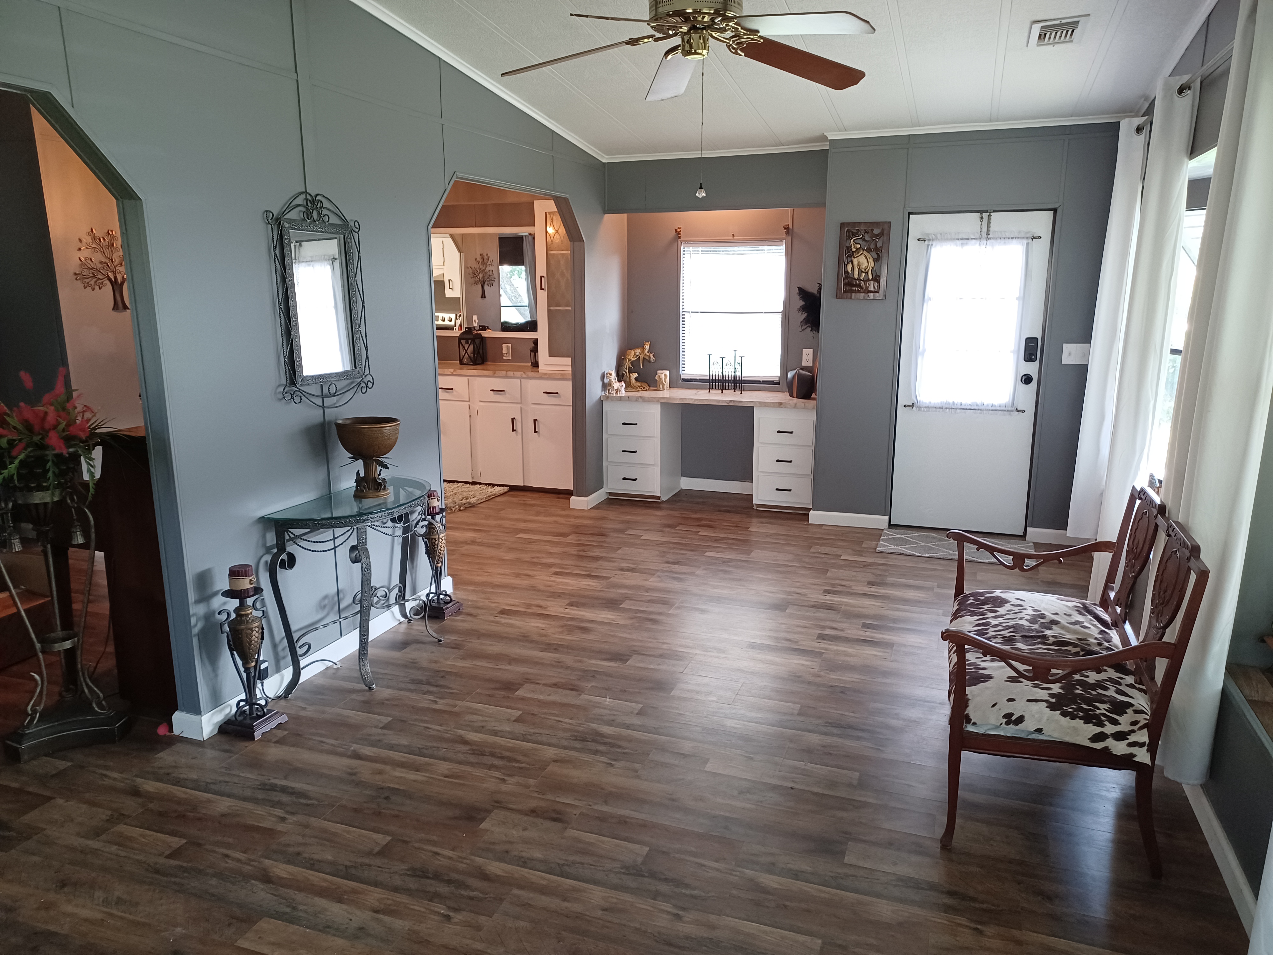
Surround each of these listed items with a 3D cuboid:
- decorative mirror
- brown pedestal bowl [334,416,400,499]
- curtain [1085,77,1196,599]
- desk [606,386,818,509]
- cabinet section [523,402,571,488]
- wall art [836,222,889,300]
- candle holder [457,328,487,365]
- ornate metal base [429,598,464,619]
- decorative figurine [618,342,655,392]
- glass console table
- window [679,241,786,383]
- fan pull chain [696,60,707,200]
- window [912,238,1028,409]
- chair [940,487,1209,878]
[{"bbox_3d":[-1.215,-0.678,3.559,0.057,0.791,0.551,4,13,19],"label":"decorative mirror"},{"bbox_3d":[-1.072,-0.079,3.705,0.249,0.304,0.249,0,12,0],"label":"brown pedestal bowl"},{"bbox_3d":[2.004,-0.434,3.670,0.154,2.086,0.412,4,13,19],"label":"curtain"},{"bbox_3d":[0.563,-0.213,6.690,1.527,0.759,0.504,4,13,19],"label":"desk"},{"bbox_3d":[-0.581,-0.263,6.853,0.390,0.621,0.400,4,13,19],"label":"cabinet section"},{"bbox_3d":[1.384,-1.319,5.606,0.299,0.457,0.031,4,13,19],"label":"wall art"},{"bbox_3d":[-1.299,-1.038,7.237,0.136,0.295,0.139,4,13,19],"label":"candle holder"},{"bbox_3d":[-0.947,0.626,4.435,0.160,0.059,0.158,4,13,19],"label":"ornate metal base"},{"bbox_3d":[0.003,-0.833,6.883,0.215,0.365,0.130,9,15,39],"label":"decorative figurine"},{"bbox_3d":[-1.058,0.416,3.779,0.340,0.706,0.901,4,13,19],"label":"glass console table"},{"bbox_3d":[0.681,-1.187,6.641,0.757,1.023,0.072,4,13,19],"label":"window"},{"bbox_3d":[0.217,-1.144,3.032,0.034,0.433,0.034,4,13,19],"label":"fan pull chain"},{"bbox_3d":[1.998,-0.916,5.541,0.592,1.015,0.054,4,13,19],"label":"window"},{"bbox_3d":[1.293,0.513,2.918,0.614,0.884,1.116,4,13,19],"label":"chair"}]

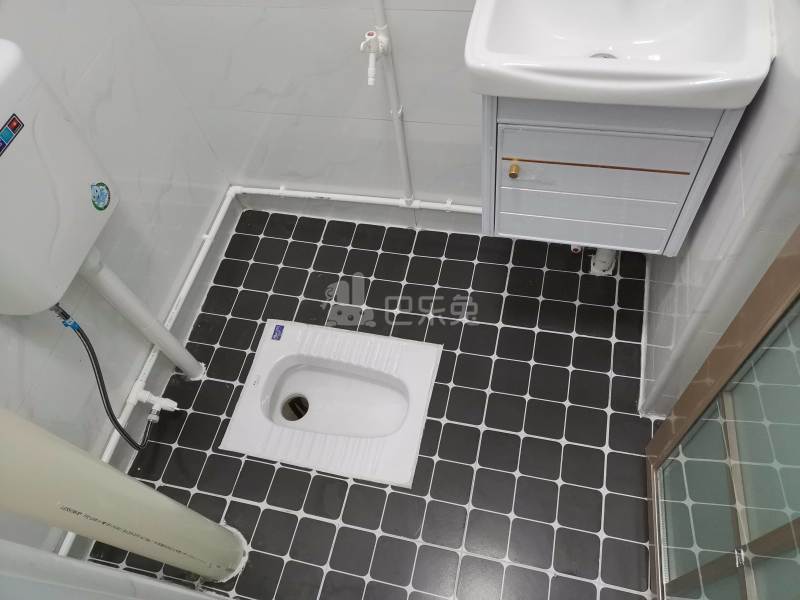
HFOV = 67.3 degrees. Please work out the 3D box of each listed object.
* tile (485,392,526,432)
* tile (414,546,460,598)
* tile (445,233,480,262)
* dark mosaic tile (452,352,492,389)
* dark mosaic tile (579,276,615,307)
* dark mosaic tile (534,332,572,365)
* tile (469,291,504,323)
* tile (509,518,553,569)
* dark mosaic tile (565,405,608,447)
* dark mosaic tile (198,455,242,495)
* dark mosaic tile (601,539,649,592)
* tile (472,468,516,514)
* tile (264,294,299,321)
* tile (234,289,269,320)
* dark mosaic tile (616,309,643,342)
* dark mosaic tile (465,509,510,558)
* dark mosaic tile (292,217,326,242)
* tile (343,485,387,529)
[{"bbox_3d":[0.274,0.294,1.558,0.096,0.010,0.096,7,61,14],"label":"tile"},{"bbox_3d":[0.084,0.617,1.374,0.096,0.009,0.096,8,60,14],"label":"tile"},{"bbox_3d":[0.194,-0.159,1.836,0.097,0.010,0.097,7,60,14],"label":"tile"},{"bbox_3d":[0.196,0.193,1.613,0.096,0.008,0.096,7,61,14],"label":"dark mosaic tile"},{"bbox_3d":[0.555,-0.025,1.686,0.095,0.010,0.095,8,61,14],"label":"dark mosaic tile"},{"bbox_3d":[0.416,0.134,1.620,0.097,0.010,0.097,7,60,14],"label":"dark mosaic tile"},{"bbox_3d":[0.243,0.024,1.717,0.097,0.008,0.097,7,61,14],"label":"tile"},{"bbox_3d":[0.300,0.557,1.376,0.096,0.008,0.096,7,61,14],"label":"tile"},{"bbox_3d":[0.465,0.315,1.495,0.096,0.008,0.096,8,61,14],"label":"dark mosaic tile"},{"bbox_3d":[-0.475,0.462,1.580,0.096,0.010,0.096,7,61,14],"label":"dark mosaic tile"},{"bbox_3d":[0.495,0.585,1.331,0.097,0.009,0.097,8,61,13],"label":"dark mosaic tile"},{"bbox_3d":[0.226,0.460,1.448,0.095,0.010,0.095,8,61,14],"label":"tile"},{"bbox_3d":[-0.360,0.033,1.808,0.097,0.010,0.097,7,60,14],"label":"tile"},{"bbox_3d":[-0.455,0.017,1.824,0.097,0.009,0.097,8,61,13],"label":"tile"},{"bbox_3d":[0.621,0.073,1.624,0.072,0.010,0.097,7,60,14],"label":"dark mosaic tile"},{"bbox_3d":[0.203,0.545,1.398,0.096,0.009,0.096,8,60,14],"label":"dark mosaic tile"},{"bbox_3d":[-0.293,-0.225,1.968,0.096,0.010,0.096,7,61,14],"label":"dark mosaic tile"},{"bbox_3d":[-0.086,0.508,1.471,0.097,0.010,0.097,7,60,14],"label":"tile"}]

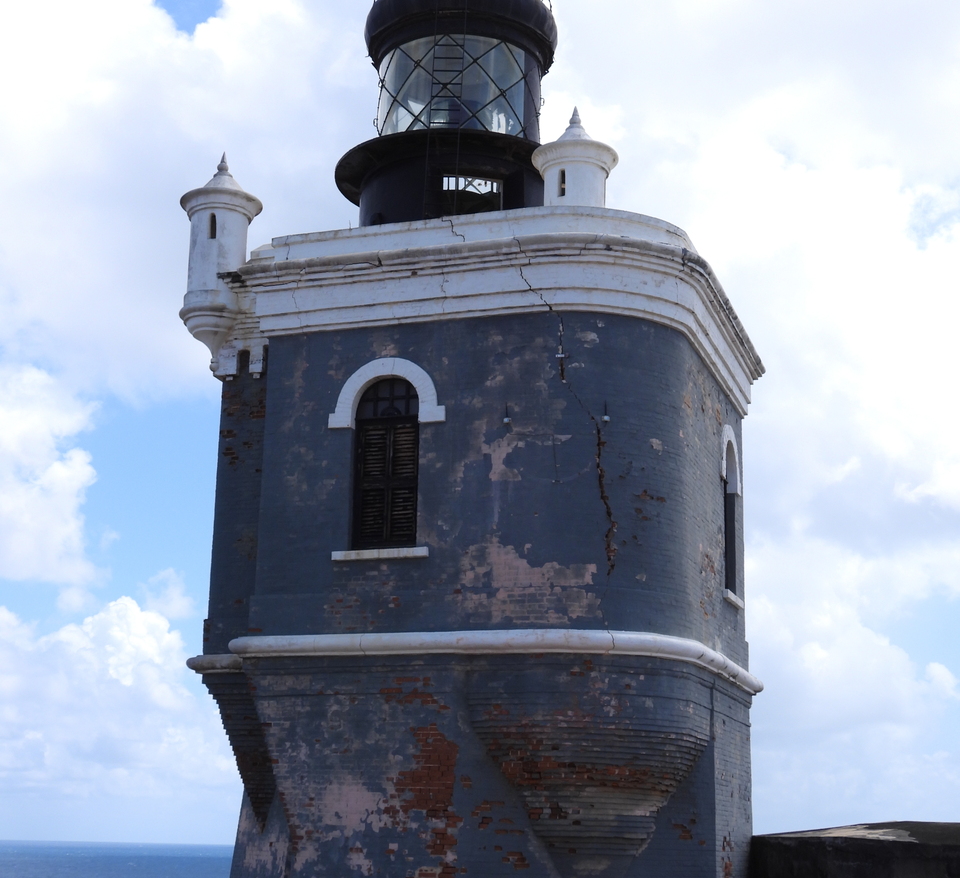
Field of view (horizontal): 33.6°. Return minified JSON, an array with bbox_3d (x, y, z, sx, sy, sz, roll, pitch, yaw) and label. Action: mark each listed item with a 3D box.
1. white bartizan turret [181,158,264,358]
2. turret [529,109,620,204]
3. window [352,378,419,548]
[{"bbox_3d":[-3.831,-2.669,23.321,1.230,3.314,1.230,-4,-15,19],"label":"white bartizan turret"},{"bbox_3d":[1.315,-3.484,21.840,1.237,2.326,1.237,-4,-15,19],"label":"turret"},{"bbox_3d":[-1.190,0.298,20.082,0.920,2.236,0.198,-4,-15,19],"label":"window"}]

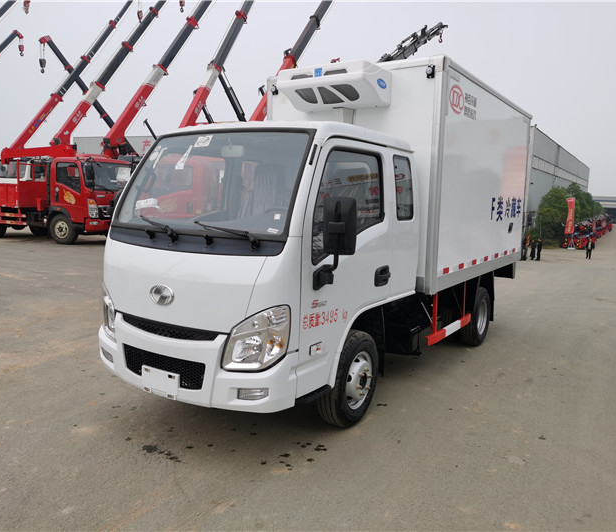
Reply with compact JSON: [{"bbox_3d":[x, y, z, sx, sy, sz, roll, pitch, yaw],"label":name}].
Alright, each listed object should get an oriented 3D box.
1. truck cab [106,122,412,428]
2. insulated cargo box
[{"bbox_3d":[-0.297,-0.029,4.073,1.615,2.062,2.071,5,8,32],"label":"truck cab"},{"bbox_3d":[1.248,-0.931,6.390,1.755,1.909,3.387,5,8,32],"label":"insulated cargo box"}]

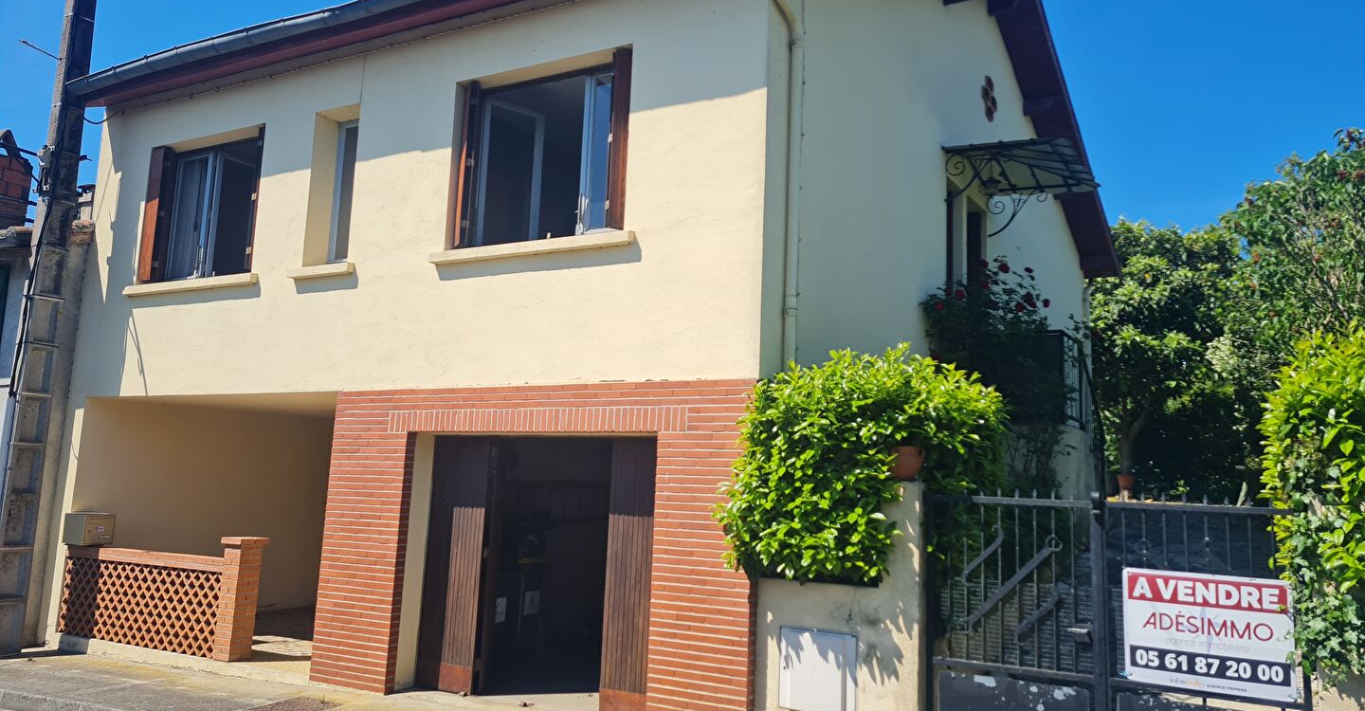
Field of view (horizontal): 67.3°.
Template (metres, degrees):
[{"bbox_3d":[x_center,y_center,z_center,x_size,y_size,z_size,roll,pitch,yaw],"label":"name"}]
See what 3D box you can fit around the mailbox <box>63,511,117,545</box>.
[{"bbox_3d":[-5.857,1.721,10.120,0.353,0.287,0.279,-2,-10,28],"label":"mailbox"}]

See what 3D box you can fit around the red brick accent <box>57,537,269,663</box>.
[{"bbox_3d":[-4.915,2.190,9.588,2.567,1.042,0.310,-2,-10,28],"label":"red brick accent"}]

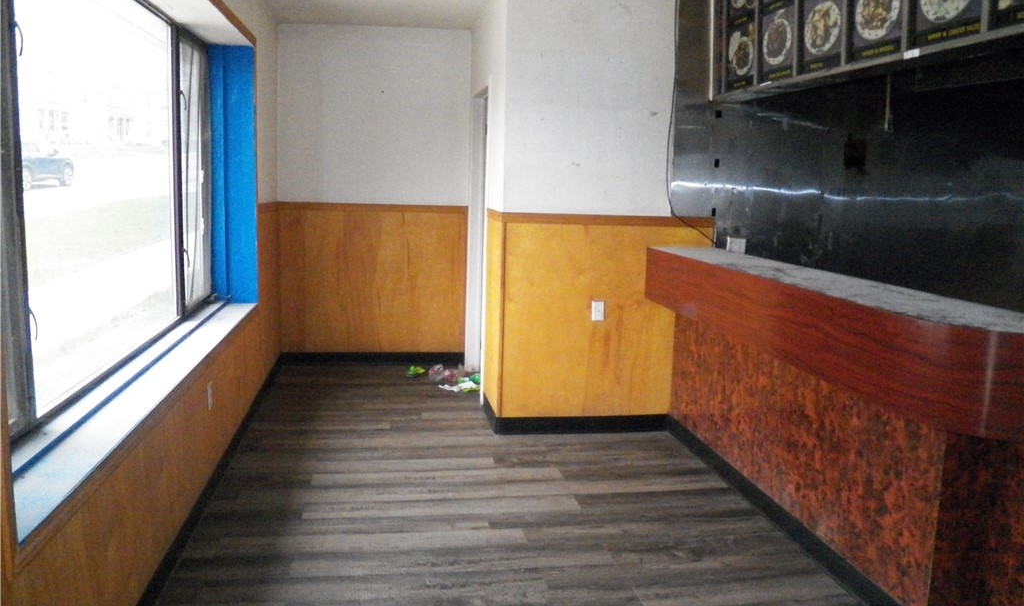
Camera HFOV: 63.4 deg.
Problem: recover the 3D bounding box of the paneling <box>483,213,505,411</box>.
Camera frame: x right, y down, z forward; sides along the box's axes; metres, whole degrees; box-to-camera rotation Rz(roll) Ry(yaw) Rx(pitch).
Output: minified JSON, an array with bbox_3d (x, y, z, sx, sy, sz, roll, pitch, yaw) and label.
[{"bbox_3d":[-0.102,0.030,5.074,0.050,1.166,0.690,0,9,-9],"label":"paneling"}]

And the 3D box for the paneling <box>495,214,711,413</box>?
[{"bbox_3d":[0.525,0.082,4.819,1.230,1.171,0.050,0,9,-9],"label":"paneling"}]

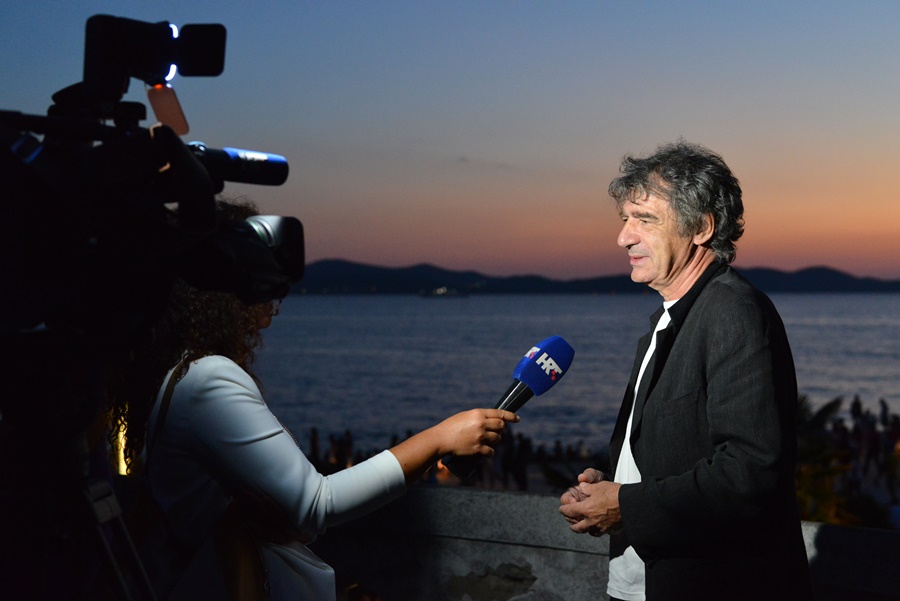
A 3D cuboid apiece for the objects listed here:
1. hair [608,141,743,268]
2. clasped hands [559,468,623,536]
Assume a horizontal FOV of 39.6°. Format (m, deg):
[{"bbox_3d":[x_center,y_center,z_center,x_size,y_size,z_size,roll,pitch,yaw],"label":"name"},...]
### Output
[{"bbox_3d":[0.435,-0.187,2.400,0.252,0.232,0.205,0,0,-14],"label":"hair"},{"bbox_3d":[0.265,0.380,2.350,0.125,0.125,0.140,0,0,-16],"label":"clasped hands"}]

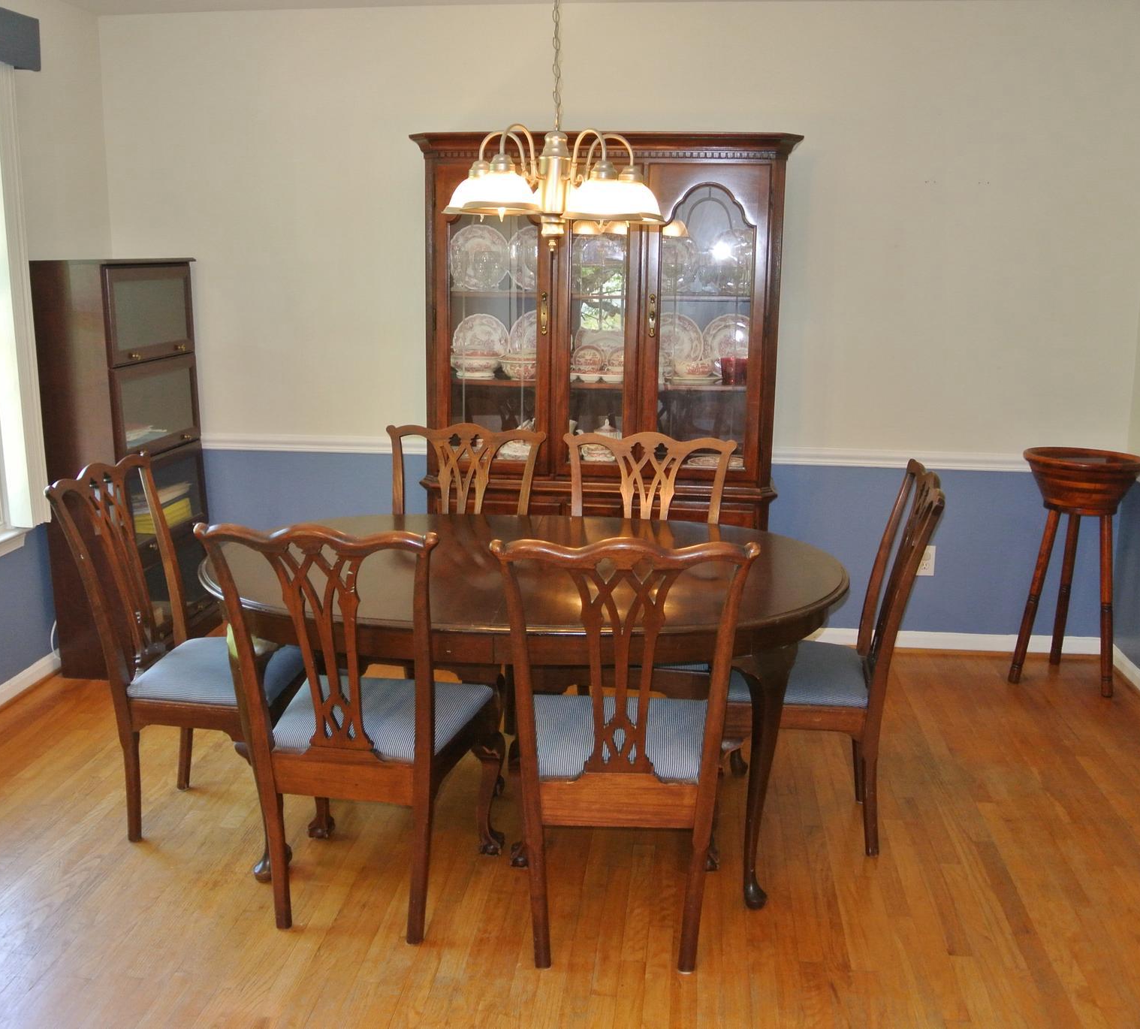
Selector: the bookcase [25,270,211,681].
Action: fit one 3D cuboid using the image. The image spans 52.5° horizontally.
[{"bbox_3d":[-1.669,-0.203,4.364,0.310,1.505,0.710,2,13,6],"label":"bookcase"}]

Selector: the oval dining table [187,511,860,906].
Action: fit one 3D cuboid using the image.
[{"bbox_3d":[-0.124,0.489,3.086,1.650,0.758,1.060,1,13,3],"label":"oval dining table"}]

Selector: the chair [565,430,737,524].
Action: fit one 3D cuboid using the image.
[{"bbox_3d":[0.217,0.293,3.416,0.530,0.995,0.550,3,13,9],"label":"chair"}]

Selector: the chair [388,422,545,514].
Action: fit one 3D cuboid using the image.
[{"bbox_3d":[-0.364,0.259,3.545,0.530,0.995,0.550,3,13,9],"label":"chair"}]

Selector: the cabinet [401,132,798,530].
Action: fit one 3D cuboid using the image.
[{"bbox_3d":[0.126,-0.387,4.271,1.340,1.930,0.420,2,13,6],"label":"cabinet"}]

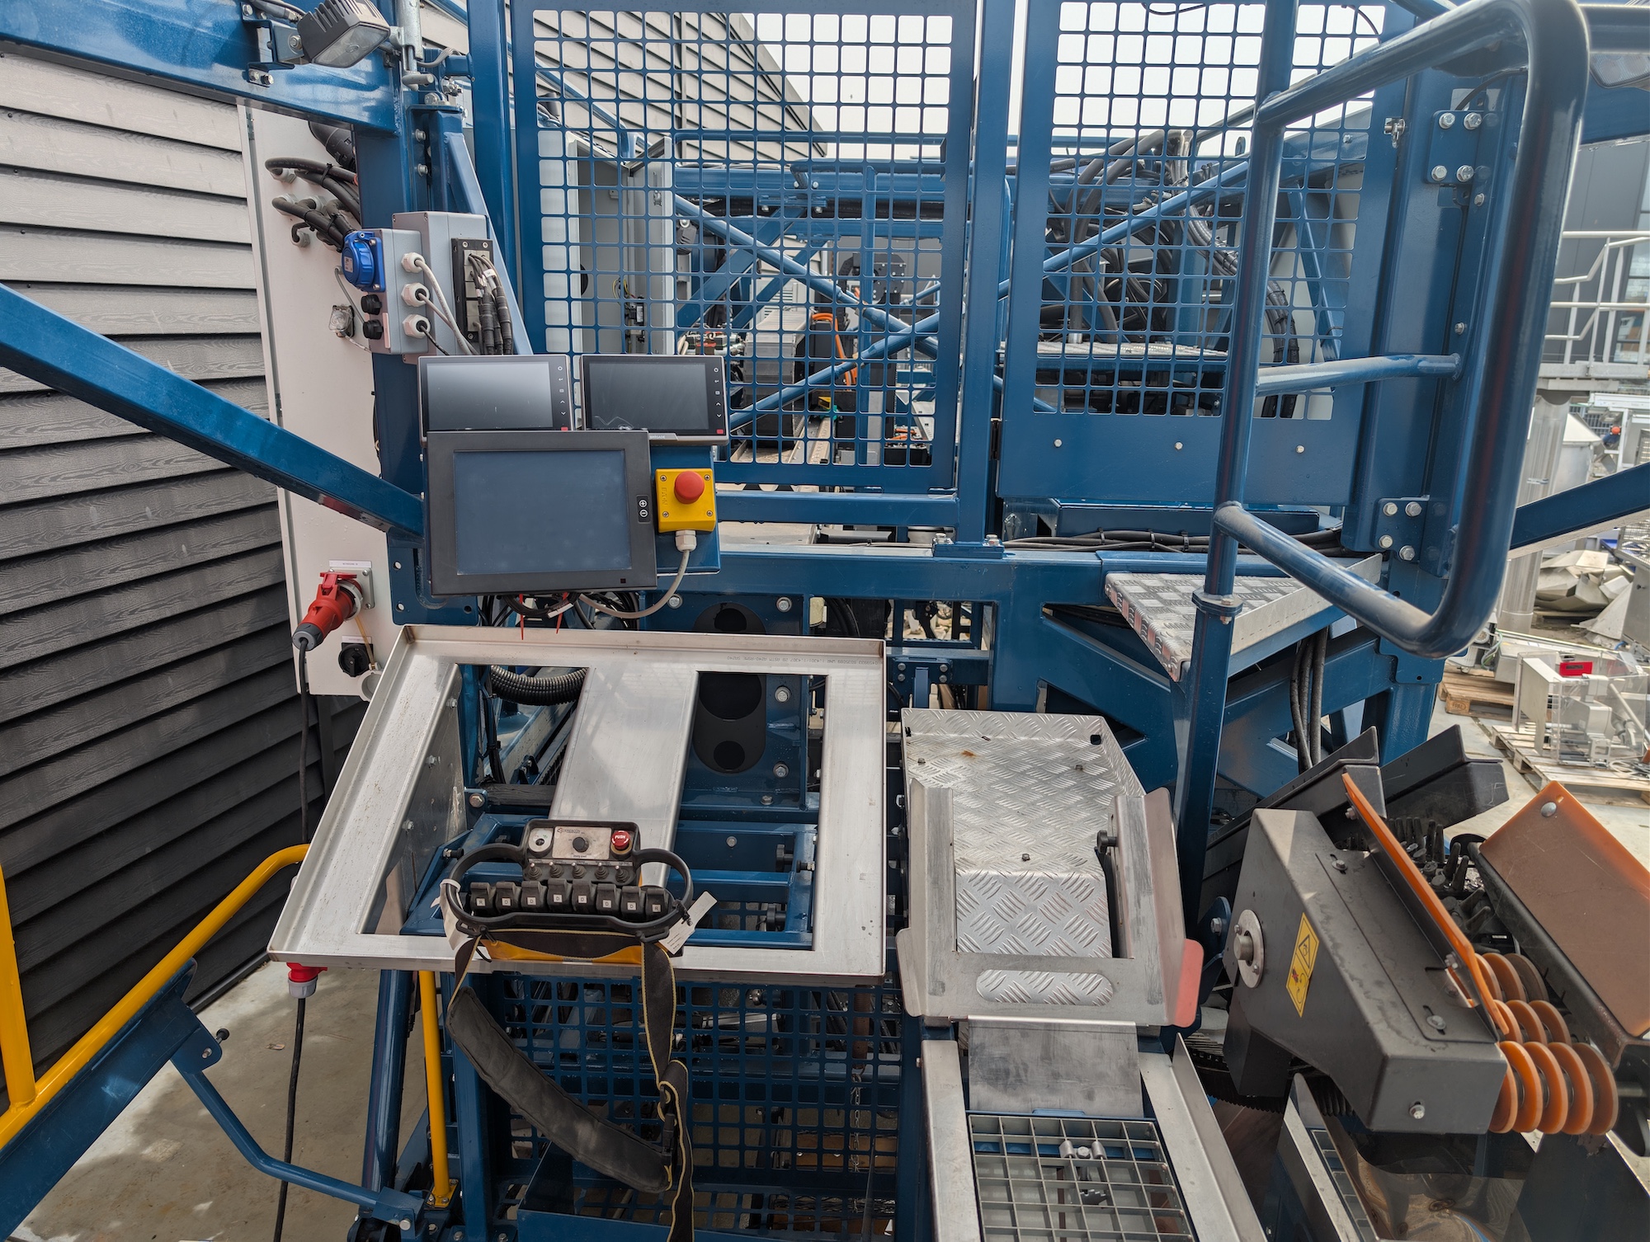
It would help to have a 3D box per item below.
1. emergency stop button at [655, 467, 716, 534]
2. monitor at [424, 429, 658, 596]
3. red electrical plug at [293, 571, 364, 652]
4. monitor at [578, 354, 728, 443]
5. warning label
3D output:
[{"bbox_3d":[-0.182,-0.161,1.499,0.074,0.073,0.090,-3,-10,-13],"label":"emergency stop button"},{"bbox_3d":[-0.360,-0.136,1.471,0.273,0.207,0.048,-3,-8,-13],"label":"monitor"},{"bbox_3d":[-0.813,-0.012,1.865,0.068,0.088,0.161,1,24,1],"label":"red electrical plug"},{"bbox_3d":[-0.227,-0.292,1.536,0.188,0.122,0.030,-3,-6,-13],"label":"monitor"},{"bbox_3d":[0.527,0.379,1.262,0.003,0.104,0.050,2,23,1],"label":"warning label"}]

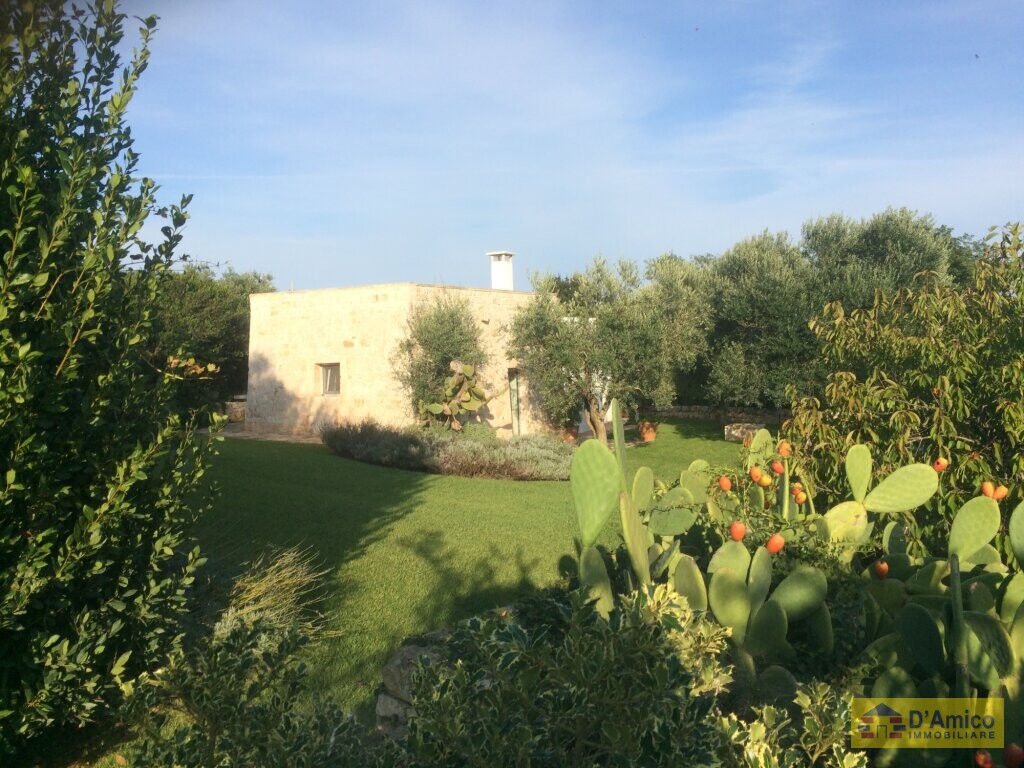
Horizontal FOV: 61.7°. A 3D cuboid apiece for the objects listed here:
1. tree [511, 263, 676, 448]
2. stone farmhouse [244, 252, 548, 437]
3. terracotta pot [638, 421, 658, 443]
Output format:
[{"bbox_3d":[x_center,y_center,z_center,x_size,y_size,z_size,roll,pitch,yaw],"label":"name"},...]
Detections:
[{"bbox_3d":[2.100,-0.790,21.900,4.300,4.750,4.200,-1,0,0],"label":"tree"},{"bbox_3d":[-3.500,-1.330,29.400,7.100,5.800,7.600,-1,0,37],"label":"stone farmhouse"},{"bbox_3d":[3.650,1.280,23.000,0.500,0.560,0.500,-1,0,0],"label":"terracotta pot"}]

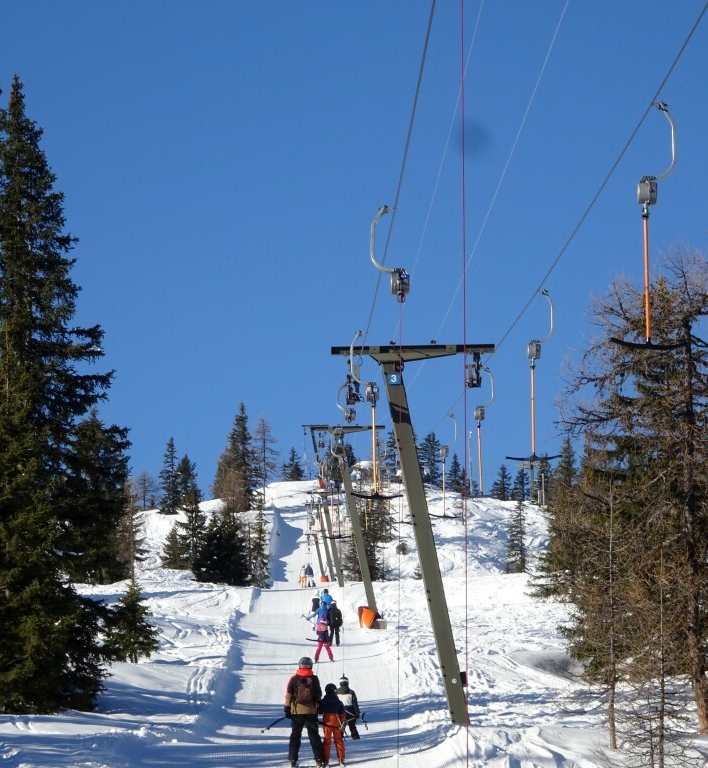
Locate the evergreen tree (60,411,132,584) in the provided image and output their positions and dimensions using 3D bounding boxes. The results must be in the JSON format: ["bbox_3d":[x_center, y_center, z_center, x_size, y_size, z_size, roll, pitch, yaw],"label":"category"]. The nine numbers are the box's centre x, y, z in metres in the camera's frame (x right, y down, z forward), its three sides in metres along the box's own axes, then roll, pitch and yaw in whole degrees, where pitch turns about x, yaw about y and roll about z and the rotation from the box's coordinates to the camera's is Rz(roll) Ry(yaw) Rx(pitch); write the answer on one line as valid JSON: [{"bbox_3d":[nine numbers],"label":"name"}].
[{"bbox_3d":[-12.435,5.481,240.000,3.477,8.531,3.477,-1,-10,0],"label":"evergreen tree"}]

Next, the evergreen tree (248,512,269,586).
[{"bbox_3d":[-6.465,11.254,340.000,1.505,5.279,1.505,-1,-10,0],"label":"evergreen tree"}]

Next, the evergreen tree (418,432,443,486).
[{"bbox_3d":[9.115,8.995,600.000,3.139,6.864,3.139,-1,-10,0],"label":"evergreen tree"}]

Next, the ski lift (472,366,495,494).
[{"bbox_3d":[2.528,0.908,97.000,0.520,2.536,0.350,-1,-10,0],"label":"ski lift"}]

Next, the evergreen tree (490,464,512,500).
[{"bbox_3d":[18.402,12.288,620.000,2.745,4.560,2.745,-1,-10,0],"label":"evergreen tree"}]

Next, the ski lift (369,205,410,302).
[{"bbox_3d":[0.379,-1.392,53.000,0.448,1.061,0.400,-1,-10,0],"label":"ski lift"}]

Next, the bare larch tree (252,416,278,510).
[{"bbox_3d":[-9.545,8.372,530.000,2.986,10.394,2.986,-1,-10,0],"label":"bare larch tree"}]

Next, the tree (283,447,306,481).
[{"bbox_3d":[-7.548,9.918,620.000,2.745,4.306,2.745,-1,-10,0],"label":"tree"}]

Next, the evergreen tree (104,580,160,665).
[{"bbox_3d":[-6.240,6.662,140.000,1.578,2.402,1.578,-1,-10,0],"label":"evergreen tree"}]

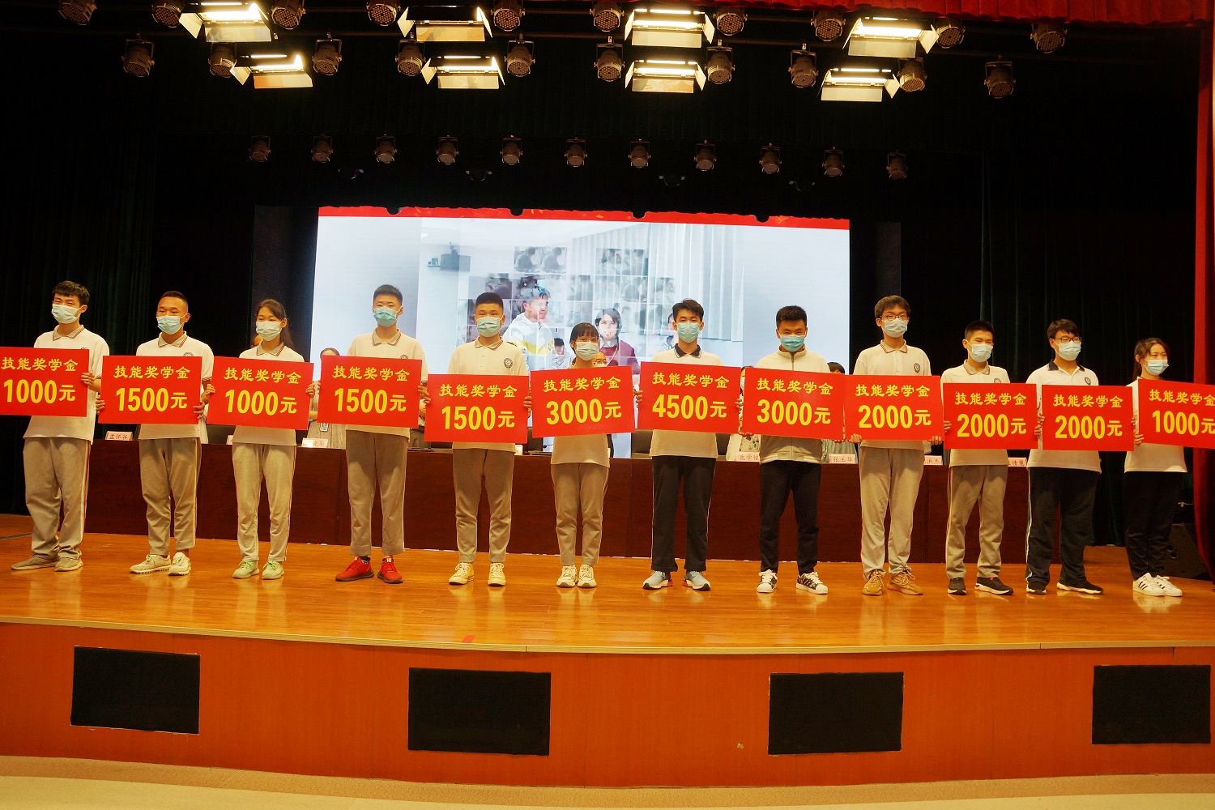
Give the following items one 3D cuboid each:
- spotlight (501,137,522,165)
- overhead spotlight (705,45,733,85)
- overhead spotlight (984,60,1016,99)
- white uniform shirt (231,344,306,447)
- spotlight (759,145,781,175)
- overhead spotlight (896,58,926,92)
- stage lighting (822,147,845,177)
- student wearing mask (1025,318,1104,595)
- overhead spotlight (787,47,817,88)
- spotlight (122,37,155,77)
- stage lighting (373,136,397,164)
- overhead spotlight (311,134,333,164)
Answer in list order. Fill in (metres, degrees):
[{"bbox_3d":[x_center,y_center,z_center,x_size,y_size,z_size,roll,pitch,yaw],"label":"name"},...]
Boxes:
[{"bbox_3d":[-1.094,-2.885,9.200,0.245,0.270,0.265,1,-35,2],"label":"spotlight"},{"bbox_3d":[0.990,-3.017,7.188,0.270,0.300,0.240,2,-1,0],"label":"overhead spotlight"},{"bbox_3d":[3.460,-2.883,7.158,0.270,0.300,0.240,2,-1,0],"label":"overhead spotlight"},{"bbox_3d":[-2.075,-0.064,4.960,0.430,0.640,0.280,2,-2,0],"label":"white uniform shirt"},{"bbox_3d":[1.979,-2.988,9.876,0.270,0.300,0.240,2,-1,0],"label":"spotlight"},{"bbox_3d":[2.675,-2.937,7.168,0.270,0.300,0.240,2,-1,0],"label":"overhead spotlight"},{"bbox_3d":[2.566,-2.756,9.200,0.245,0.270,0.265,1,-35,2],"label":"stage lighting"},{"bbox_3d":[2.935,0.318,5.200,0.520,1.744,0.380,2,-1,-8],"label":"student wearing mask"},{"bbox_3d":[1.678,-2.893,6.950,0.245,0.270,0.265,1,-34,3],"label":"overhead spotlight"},{"bbox_3d":[-4.202,-3.107,7.250,0.270,0.300,0.240,2,-1,0],"label":"spotlight"},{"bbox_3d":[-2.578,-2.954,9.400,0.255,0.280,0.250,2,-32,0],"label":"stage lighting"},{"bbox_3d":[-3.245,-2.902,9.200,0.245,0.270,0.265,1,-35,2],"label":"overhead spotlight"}]

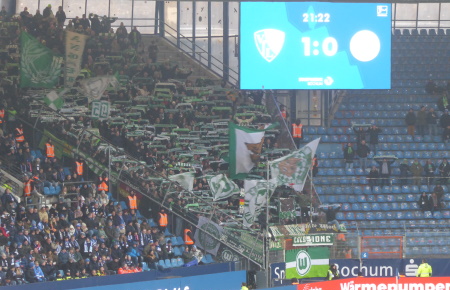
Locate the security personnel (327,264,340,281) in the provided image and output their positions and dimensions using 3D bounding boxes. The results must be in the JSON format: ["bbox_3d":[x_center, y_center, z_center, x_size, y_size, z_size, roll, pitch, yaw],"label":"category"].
[{"bbox_3d":[4.989,6.277,158.500,0.580,1.660,0.420,-1,2,-24],"label":"security personnel"}]

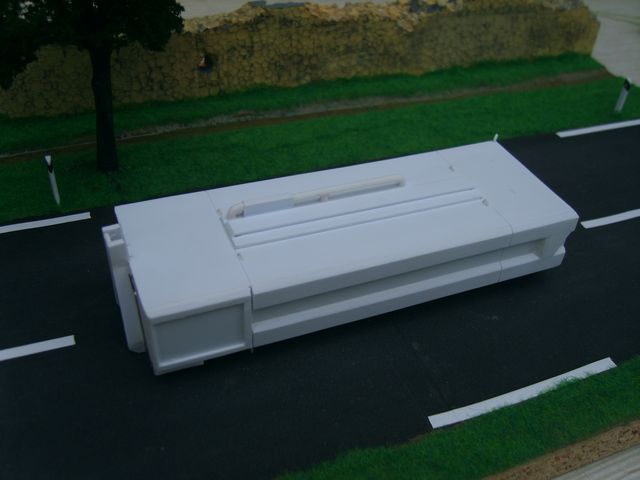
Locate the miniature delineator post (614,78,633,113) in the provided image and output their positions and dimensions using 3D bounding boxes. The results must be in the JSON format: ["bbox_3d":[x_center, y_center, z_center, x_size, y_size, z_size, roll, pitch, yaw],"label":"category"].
[{"bbox_3d":[0.091,-0.043,0.193,0.001,0.011,0.002,-14,43,-20],"label":"miniature delineator post"}]

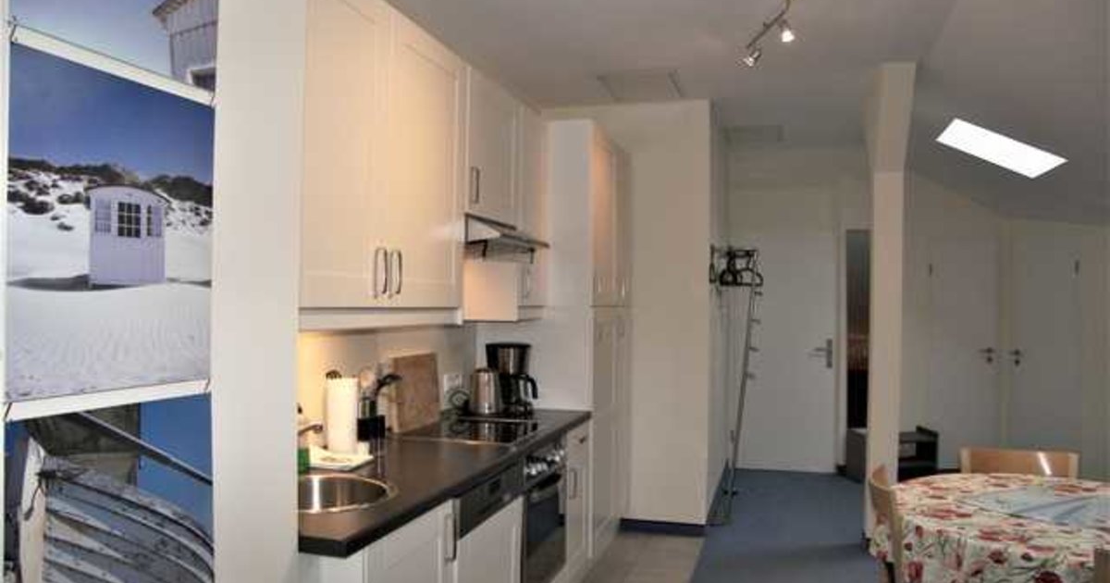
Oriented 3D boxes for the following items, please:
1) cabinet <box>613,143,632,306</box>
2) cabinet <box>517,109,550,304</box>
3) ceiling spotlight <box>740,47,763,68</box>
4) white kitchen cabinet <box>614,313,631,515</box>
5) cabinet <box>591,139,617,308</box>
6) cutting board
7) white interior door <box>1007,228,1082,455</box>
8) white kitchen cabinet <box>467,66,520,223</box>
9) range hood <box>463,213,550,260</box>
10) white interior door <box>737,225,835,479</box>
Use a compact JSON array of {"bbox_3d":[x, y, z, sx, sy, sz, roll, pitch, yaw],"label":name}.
[{"bbox_3d":[0.110,-0.372,4.578,0.608,0.919,0.490,0,-1,17],"label":"cabinet"},{"bbox_3d":[-0.283,-0.390,3.720,0.363,0.943,0.430,0,-1,17],"label":"cabinet"},{"bbox_3d":[0.912,-1.084,3.551,0.090,0.085,0.070,-32,5,-9],"label":"ceiling spotlight"},{"bbox_3d":[0.101,0.709,4.561,0.608,1.230,0.490,0,-1,17],"label":"white kitchen cabinet"},{"bbox_3d":[-0.034,-0.380,4.112,0.608,0.919,0.485,0,-1,17],"label":"cabinet"},{"bbox_3d":[-0.608,0.433,3.357,0.035,0.320,0.360,-4,-2,18],"label":"cutting board"},{"bbox_3d":[3.858,0.540,6.079,0.060,2.000,0.800,1,-1,-3],"label":"white interior door"},{"bbox_3d":[-0.427,-0.593,3.342,0.375,0.577,0.600,0,-1,18],"label":"white kitchen cabinet"},{"bbox_3d":[-0.360,-0.234,3.315,0.522,0.120,0.600,0,-1,18],"label":"range hood"},{"bbox_3d":[1.989,0.517,6.585,0.820,2.020,0.060,0,-1,14],"label":"white interior door"}]

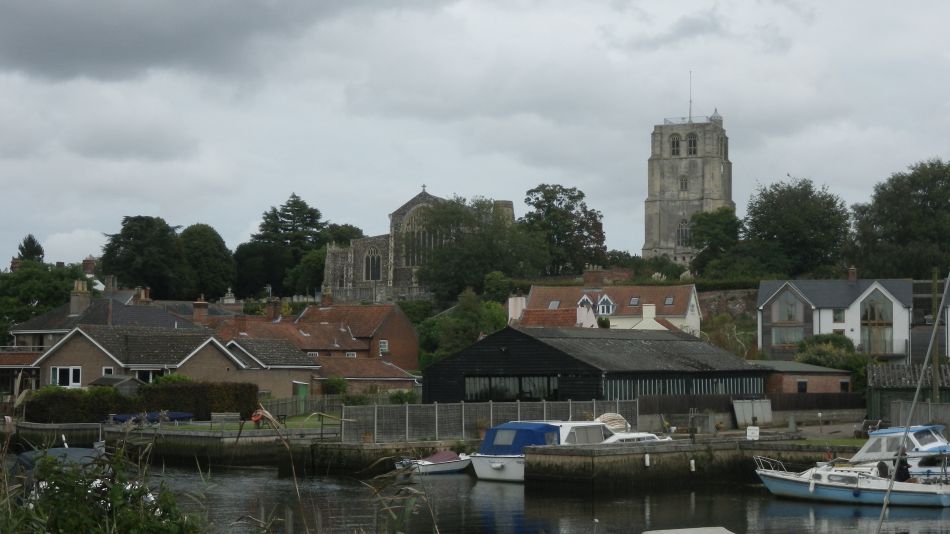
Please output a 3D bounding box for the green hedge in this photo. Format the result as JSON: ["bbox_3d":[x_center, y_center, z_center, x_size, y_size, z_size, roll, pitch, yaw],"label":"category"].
[{"bbox_3d":[-20.965,8.429,98.158,15.800,2.500,1.700,-1,-4,16],"label":"green hedge"}]

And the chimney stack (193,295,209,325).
[{"bbox_3d":[-24.618,3.813,139.918,1.250,2.700,0.900,0,-4,5],"label":"chimney stack"}]

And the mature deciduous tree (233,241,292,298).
[{"bbox_3d":[-30.545,0.569,224.449,8.624,8.786,8.193,0,-4,0],"label":"mature deciduous tree"}]

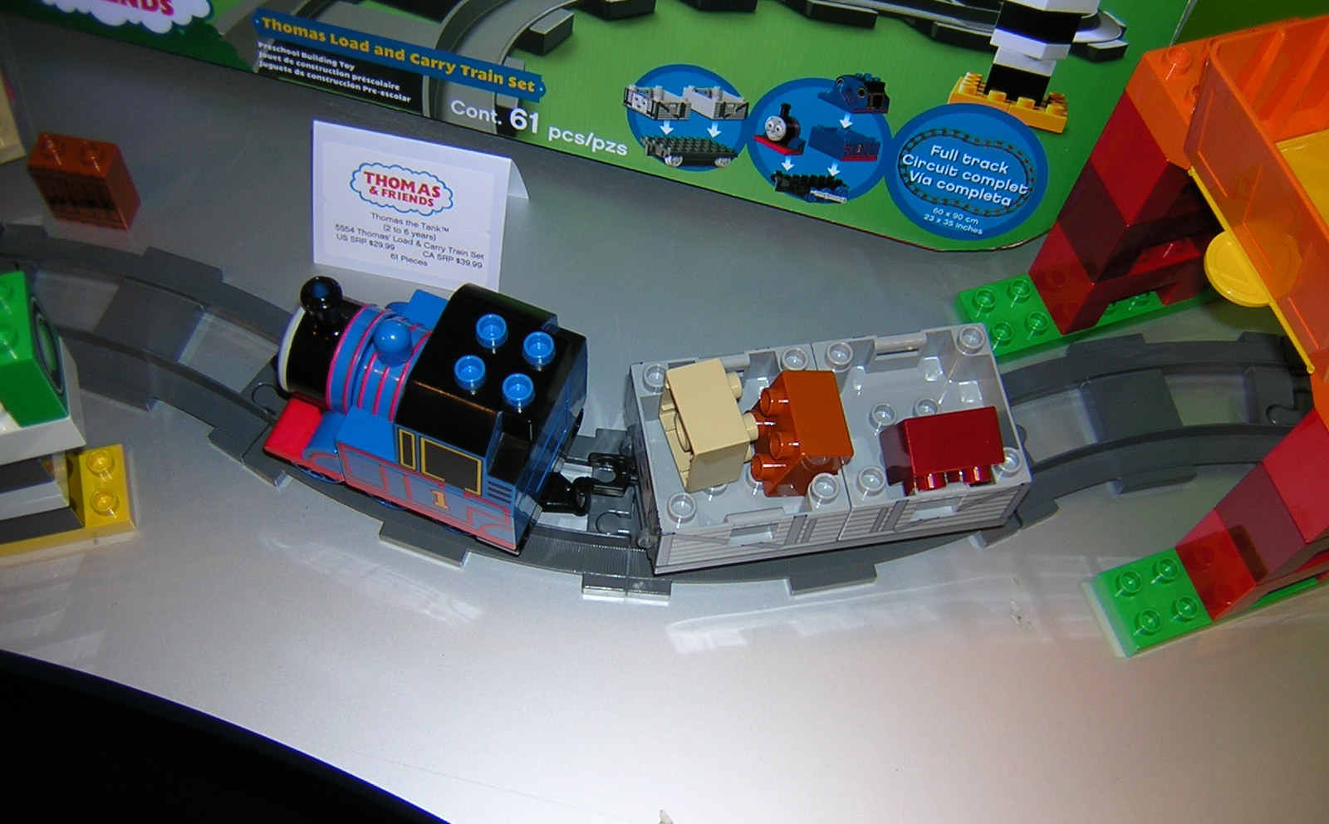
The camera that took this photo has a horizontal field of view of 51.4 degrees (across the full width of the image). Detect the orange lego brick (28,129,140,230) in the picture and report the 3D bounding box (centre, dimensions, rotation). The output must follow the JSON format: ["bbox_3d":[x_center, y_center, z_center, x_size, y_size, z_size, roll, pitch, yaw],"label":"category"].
[{"bbox_3d":[-0.233,-0.093,0.556,0.032,0.043,0.016,8,62,-1],"label":"orange lego brick"}]

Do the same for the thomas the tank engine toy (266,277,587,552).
[{"bbox_3d":[-0.081,-0.004,0.471,0.102,0.104,0.062,20,63,7],"label":"thomas the tank engine toy"}]

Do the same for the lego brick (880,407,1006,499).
[{"bbox_3d":[0.096,0.014,0.479,0.032,0.032,0.024,-8,83,-8],"label":"lego brick"}]

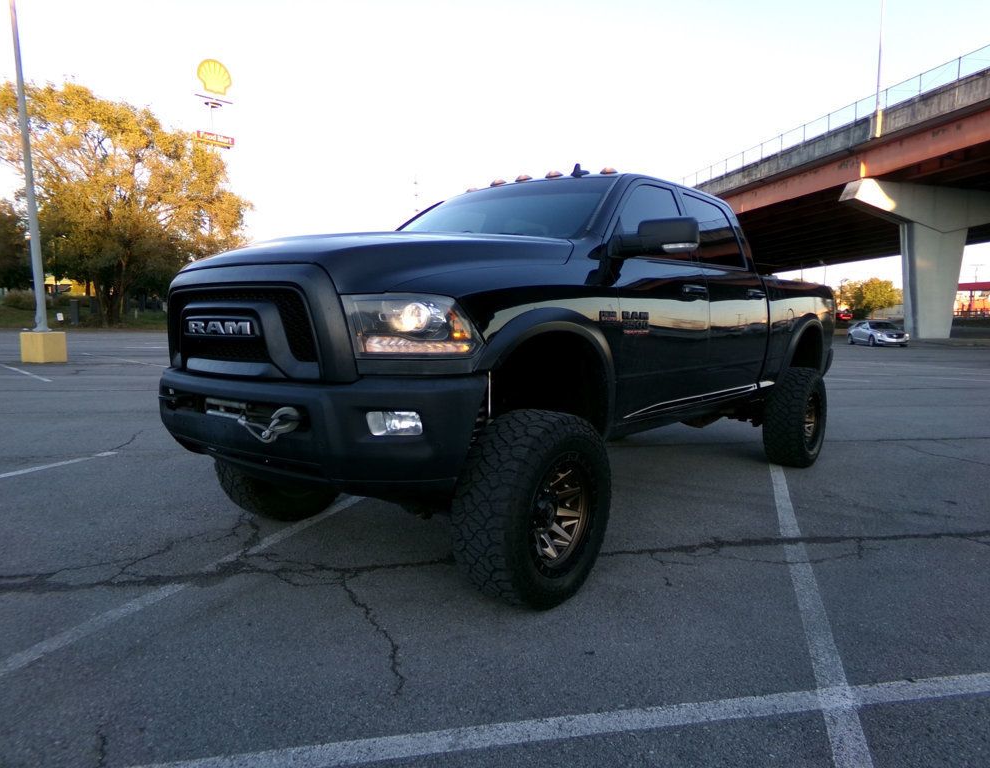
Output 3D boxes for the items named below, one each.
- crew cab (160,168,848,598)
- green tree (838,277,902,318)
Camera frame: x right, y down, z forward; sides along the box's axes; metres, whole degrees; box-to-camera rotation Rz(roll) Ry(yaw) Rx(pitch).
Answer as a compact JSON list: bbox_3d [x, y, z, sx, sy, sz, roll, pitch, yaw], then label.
[{"bbox_3d":[0.728,-0.297,5.315,2.270,2.180,5.980,5,7,39],"label":"crew cab"},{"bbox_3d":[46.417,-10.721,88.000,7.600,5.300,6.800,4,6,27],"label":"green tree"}]

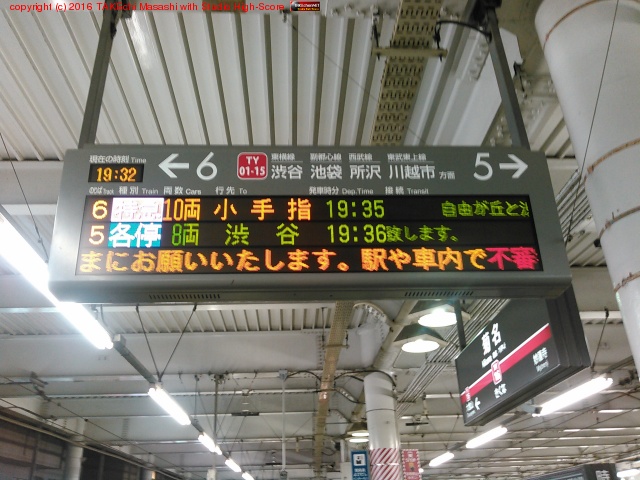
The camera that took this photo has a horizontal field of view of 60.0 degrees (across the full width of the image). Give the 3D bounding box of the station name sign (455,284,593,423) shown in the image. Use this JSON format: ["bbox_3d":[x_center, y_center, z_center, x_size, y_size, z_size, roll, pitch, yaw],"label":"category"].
[{"bbox_3d":[1.770,1.159,5.278,0.220,0.756,2.632,-1,-27,-2],"label":"station name sign"}]

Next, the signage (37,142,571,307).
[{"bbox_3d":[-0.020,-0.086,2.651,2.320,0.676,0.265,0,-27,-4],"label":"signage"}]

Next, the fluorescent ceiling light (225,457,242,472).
[{"bbox_3d":[-2.079,5.407,13.331,0.170,0.130,2.400,-1,-27,-3],"label":"fluorescent ceiling light"}]

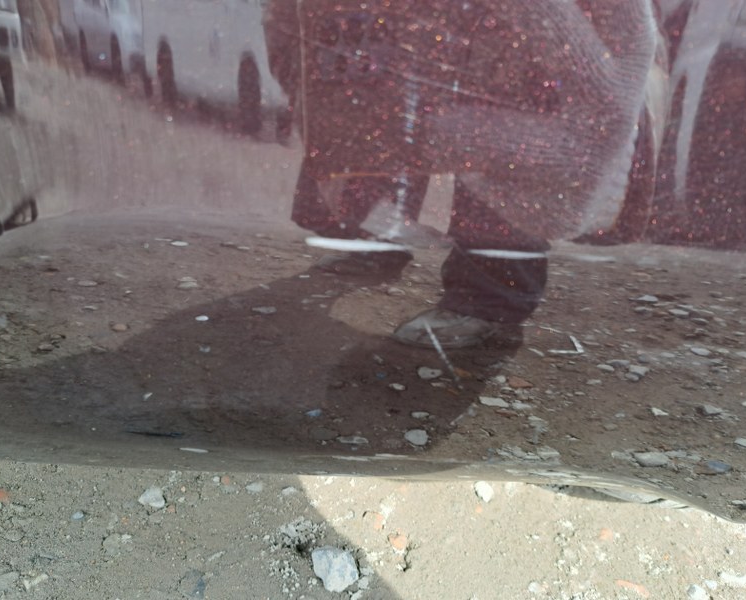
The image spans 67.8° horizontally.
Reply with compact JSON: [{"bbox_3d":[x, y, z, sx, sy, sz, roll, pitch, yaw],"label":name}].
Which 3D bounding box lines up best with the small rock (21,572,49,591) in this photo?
[{"bbox_3d":[-0.388,0.324,0.638,0.027,0.011,0.016,-14,36,-21],"label":"small rock"}]

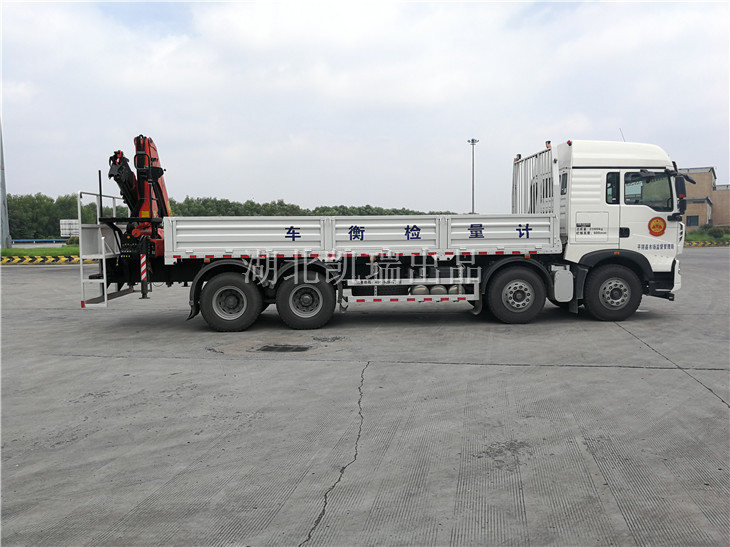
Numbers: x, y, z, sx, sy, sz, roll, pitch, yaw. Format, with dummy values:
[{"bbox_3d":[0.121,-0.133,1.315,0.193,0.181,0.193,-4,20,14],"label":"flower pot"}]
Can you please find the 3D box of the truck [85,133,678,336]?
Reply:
[{"bbox_3d":[0.451,-0.926,11.484,11.180,3.650,2.580,-1,5,-1],"label":"truck"}]

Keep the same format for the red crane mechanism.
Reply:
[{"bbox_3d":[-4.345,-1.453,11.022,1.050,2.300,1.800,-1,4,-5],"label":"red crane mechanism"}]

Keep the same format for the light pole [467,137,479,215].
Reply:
[{"bbox_3d":[21.409,-16.513,112.627,2.300,20.000,2.300,-1,4,-5],"label":"light pole"}]

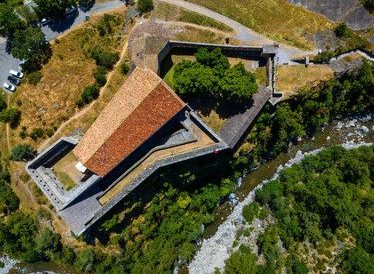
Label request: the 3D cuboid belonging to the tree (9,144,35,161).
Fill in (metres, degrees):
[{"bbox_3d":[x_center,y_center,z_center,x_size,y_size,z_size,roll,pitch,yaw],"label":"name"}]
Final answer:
[{"bbox_3d":[-52.700,4.940,83.030,7.630,5.950,5.730,0,90,0],"label":"tree"}]

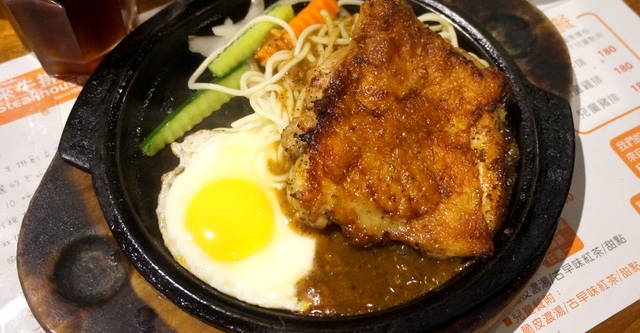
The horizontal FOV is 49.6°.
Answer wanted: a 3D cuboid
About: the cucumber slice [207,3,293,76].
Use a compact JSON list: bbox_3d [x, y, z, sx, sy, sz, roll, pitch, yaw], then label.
[{"bbox_3d":[-0.037,-0.072,0.401,0.013,0.011,0.063,32,62,18],"label":"cucumber slice"}]

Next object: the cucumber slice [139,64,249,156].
[{"bbox_3d":[-0.066,-0.032,0.381,0.013,0.011,0.072,39,64,21],"label":"cucumber slice"}]

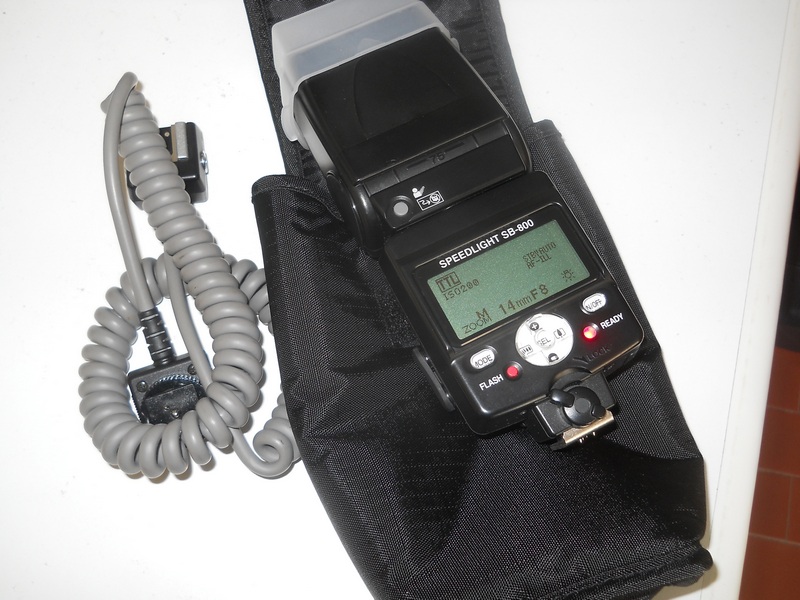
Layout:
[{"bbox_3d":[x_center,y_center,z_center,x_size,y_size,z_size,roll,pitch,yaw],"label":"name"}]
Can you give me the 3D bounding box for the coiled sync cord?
[{"bbox_3d":[-0.086,-0.018,0.381,0.094,0.045,0.178,-7,67,-3],"label":"coiled sync cord"}]

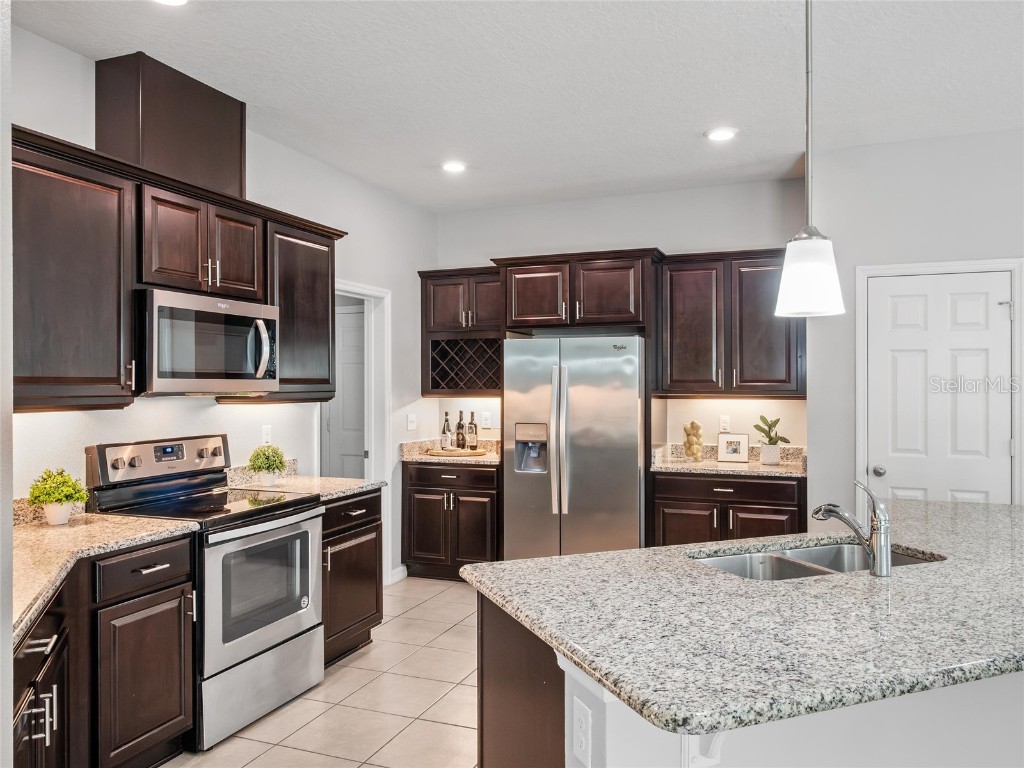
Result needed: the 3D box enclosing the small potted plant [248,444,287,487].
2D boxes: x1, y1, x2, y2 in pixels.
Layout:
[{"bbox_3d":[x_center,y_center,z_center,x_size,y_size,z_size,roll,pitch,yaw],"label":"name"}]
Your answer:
[{"bbox_3d":[-1.268,0.426,4.047,0.190,0.214,0.190,0,0,0],"label":"small potted plant"}]

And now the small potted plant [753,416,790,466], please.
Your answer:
[{"bbox_3d":[1.745,0.369,5.167,0.245,0.327,0.225,0,0,21],"label":"small potted plant"}]

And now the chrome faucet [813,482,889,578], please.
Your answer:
[{"bbox_3d":[1.004,0.410,2.268,0.062,0.252,0.262,0,0,-23],"label":"chrome faucet"}]

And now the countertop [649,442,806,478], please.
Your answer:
[{"bbox_3d":[1.453,0.499,5.102,0.948,0.139,0.630,0,0,21],"label":"countertop"}]

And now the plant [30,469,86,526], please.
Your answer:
[{"bbox_3d":[-1.753,0.433,2.970,0.225,0.216,0.230,0,0,21],"label":"plant"}]

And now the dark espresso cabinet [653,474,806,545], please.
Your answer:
[{"bbox_3d":[1.458,1.004,5.111,0.940,0.874,0.610,0,0,21],"label":"dark espresso cabinet"}]

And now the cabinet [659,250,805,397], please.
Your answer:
[{"bbox_3d":[1.494,-0.394,5.222,0.950,0.960,0.365,0,0,21],"label":"cabinet"}]

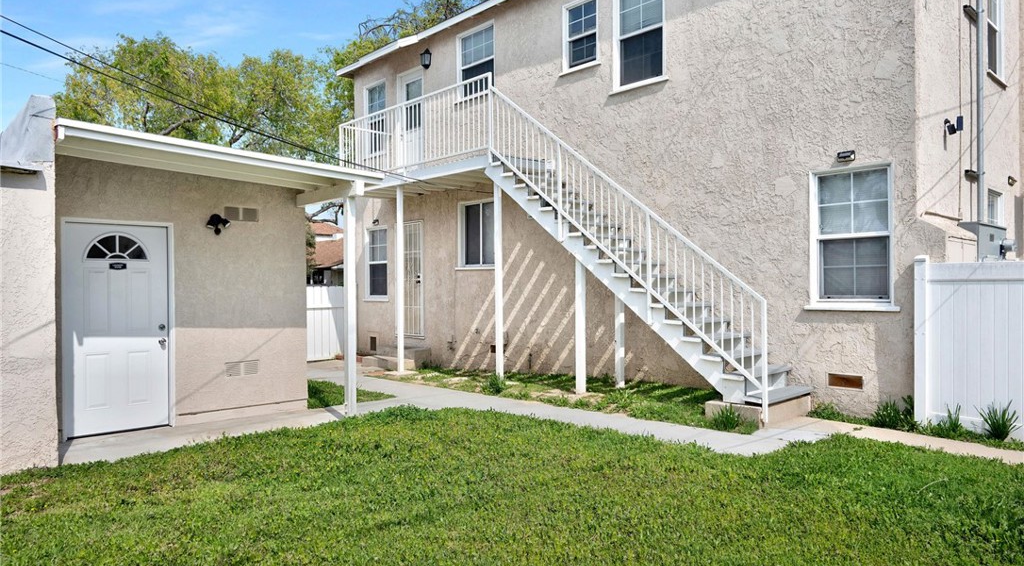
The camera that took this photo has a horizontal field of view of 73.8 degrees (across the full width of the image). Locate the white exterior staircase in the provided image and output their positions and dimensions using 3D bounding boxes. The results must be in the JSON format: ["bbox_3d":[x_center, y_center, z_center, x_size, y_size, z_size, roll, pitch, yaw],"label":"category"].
[{"bbox_3d":[-0.018,-0.753,9.868,1.008,4.306,8.251,-1,0,-43],"label":"white exterior staircase"}]

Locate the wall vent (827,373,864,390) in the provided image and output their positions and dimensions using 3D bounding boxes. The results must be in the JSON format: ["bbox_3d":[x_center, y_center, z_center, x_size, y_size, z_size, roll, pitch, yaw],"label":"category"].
[{"bbox_3d":[3.405,1.010,6.959,0.050,0.163,0.373,-1,0,-43],"label":"wall vent"}]

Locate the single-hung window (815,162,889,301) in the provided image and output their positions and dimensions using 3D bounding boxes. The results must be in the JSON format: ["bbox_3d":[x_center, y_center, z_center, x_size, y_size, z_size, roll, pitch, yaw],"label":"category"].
[{"bbox_3d":[3.437,-0.465,6.910,0.100,1.365,0.768,-1,0,-43],"label":"single-hung window"}]

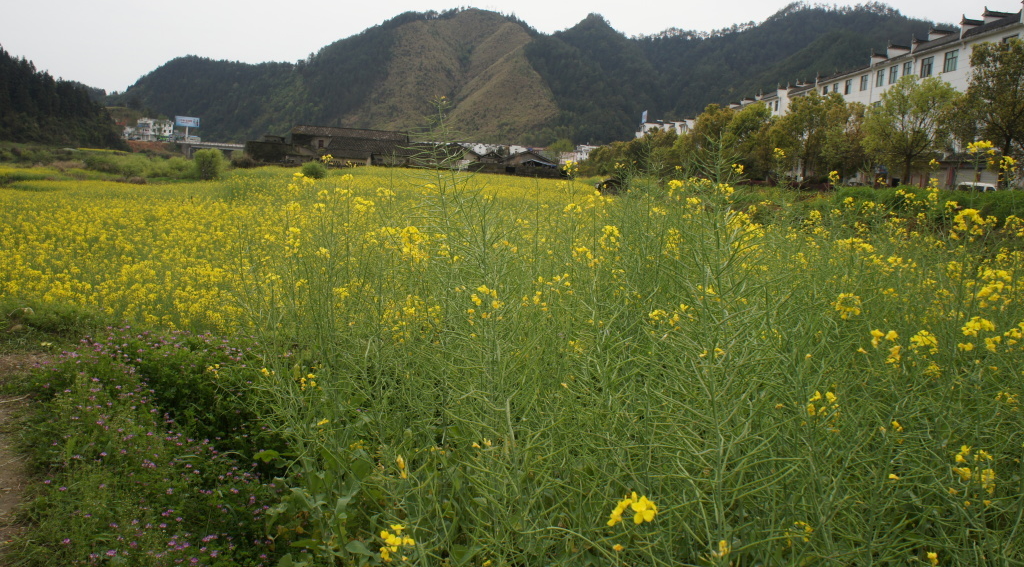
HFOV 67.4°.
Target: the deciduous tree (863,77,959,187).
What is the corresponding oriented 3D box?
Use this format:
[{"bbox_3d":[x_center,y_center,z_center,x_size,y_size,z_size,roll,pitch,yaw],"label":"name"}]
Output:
[{"bbox_3d":[27.453,-10.360,53.000,6.200,7.900,6.200,3,9,6],"label":"deciduous tree"}]

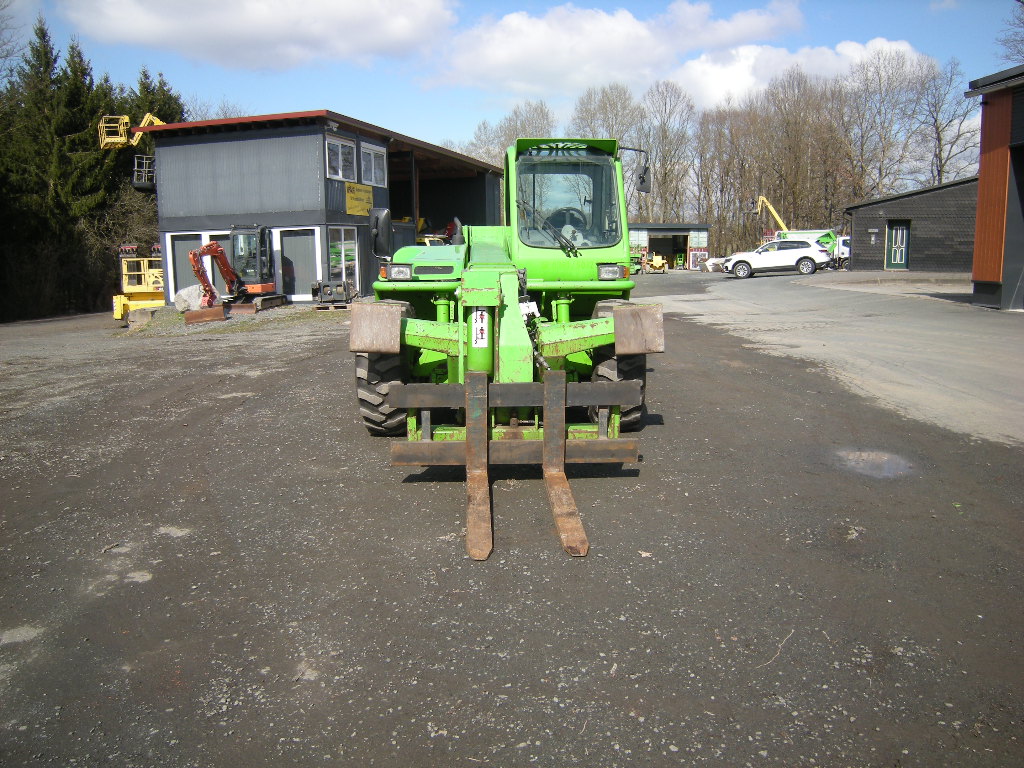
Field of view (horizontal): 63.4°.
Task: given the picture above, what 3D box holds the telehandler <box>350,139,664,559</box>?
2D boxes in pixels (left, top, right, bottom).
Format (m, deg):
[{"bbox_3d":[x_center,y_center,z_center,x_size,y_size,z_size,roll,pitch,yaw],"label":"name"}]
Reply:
[{"bbox_3d":[-0.072,-0.919,7.299,2.400,2.480,7.000,-1,10,-3],"label":"telehandler"}]

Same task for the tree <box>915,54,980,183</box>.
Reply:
[{"bbox_3d":[30.511,-15.704,58.263,5.600,13.950,5.600,-1,10,0],"label":"tree"}]

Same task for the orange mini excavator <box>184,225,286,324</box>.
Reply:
[{"bbox_3d":[-7.242,-3.154,21.966,1.400,2.420,3.900,1,10,7],"label":"orange mini excavator"}]

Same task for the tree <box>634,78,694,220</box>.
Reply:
[{"bbox_3d":[13.292,-18.581,72.952,5.600,15.570,5.600,-1,10,0],"label":"tree"}]

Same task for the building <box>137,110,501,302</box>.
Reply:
[{"bbox_3d":[-5.713,-6.367,31.605,6.450,5.400,16.300,2,10,17],"label":"building"}]

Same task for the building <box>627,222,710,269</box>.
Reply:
[{"bbox_3d":[10.424,-9.285,55.856,5.600,3.050,5.200,0,10,3],"label":"building"}]

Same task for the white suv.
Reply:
[{"bbox_3d":[12.524,-5.951,38.879,4.850,1.710,1.970,-1,9,15],"label":"white suv"}]

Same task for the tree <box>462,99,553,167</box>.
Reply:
[{"bbox_3d":[-0.229,-18.908,77.938,8.800,14.900,8.000,-1,10,0],"label":"tree"}]

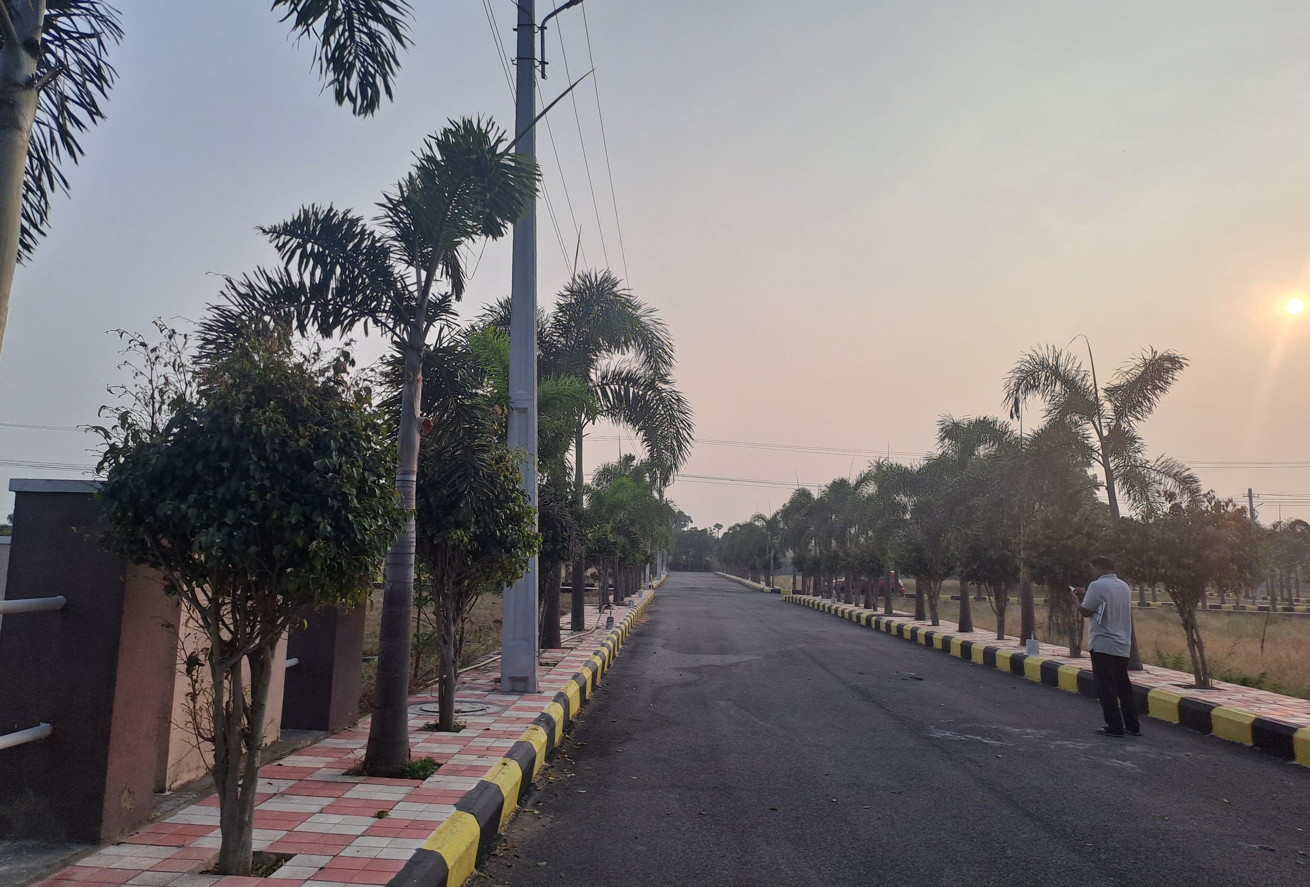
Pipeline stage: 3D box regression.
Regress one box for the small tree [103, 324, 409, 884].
[{"bbox_3d":[-1.740,0.611,4.044,1.316,2.288,1.250,-1,-7,0],"label":"small tree"}]

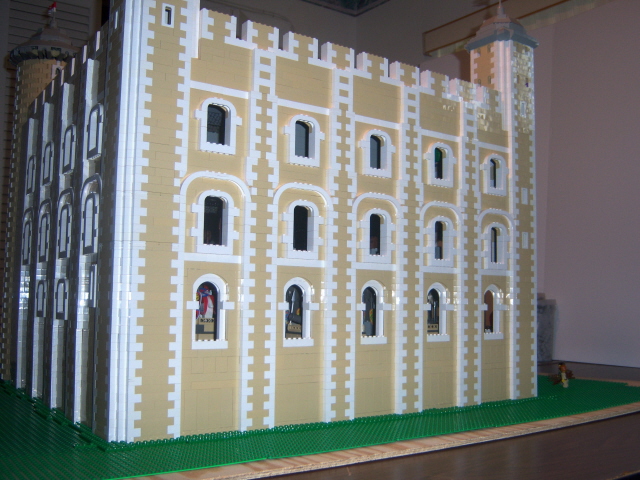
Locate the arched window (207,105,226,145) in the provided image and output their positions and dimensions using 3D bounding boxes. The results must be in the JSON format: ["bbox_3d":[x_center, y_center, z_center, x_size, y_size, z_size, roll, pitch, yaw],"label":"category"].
[{"bbox_3d":[-0.132,-0.141,0.837,0.031,0.052,0.016,4,-6,-34],"label":"arched window"}]

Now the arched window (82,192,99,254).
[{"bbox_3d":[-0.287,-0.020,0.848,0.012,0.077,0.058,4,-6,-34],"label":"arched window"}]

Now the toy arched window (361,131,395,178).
[{"bbox_3d":[0.082,-0.123,0.975,0.062,0.068,0.014,4,-6,-34],"label":"toy arched window"}]

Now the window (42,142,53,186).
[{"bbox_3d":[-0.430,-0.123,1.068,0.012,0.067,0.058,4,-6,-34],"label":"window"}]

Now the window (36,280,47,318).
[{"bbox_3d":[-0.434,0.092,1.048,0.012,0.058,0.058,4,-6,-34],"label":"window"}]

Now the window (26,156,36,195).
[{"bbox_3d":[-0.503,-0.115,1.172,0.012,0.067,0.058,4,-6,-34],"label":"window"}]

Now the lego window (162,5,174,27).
[{"bbox_3d":[-0.183,-0.268,0.798,0.016,0.029,0.008,4,-6,-34],"label":"lego window"}]

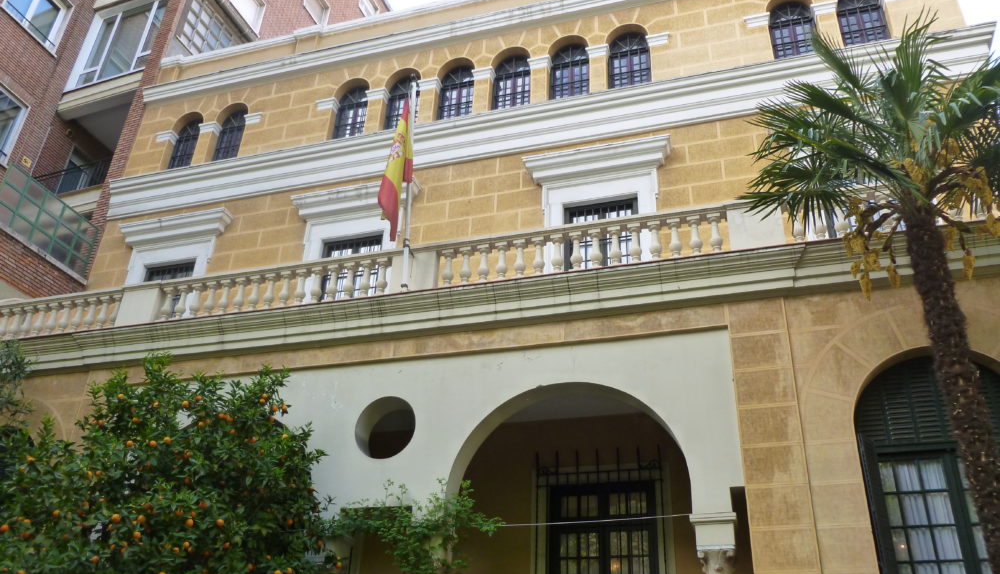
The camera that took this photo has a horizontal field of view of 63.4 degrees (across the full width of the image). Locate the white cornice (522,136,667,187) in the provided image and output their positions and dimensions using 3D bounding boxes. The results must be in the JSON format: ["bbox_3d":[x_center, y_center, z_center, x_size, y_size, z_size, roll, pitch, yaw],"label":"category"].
[{"bbox_3d":[1.482,-1.912,12.470,2.300,0.400,0.263,-7,-30,16],"label":"white cornice"}]

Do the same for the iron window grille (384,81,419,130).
[{"bbox_3d":[-1.832,-3.545,15.800,0.768,1.611,0.080,-7,-31,16],"label":"iron window grille"}]

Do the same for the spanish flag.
[{"bbox_3d":[-1.444,-1.679,11.413,0.460,2.480,0.280,-7,-31,16],"label":"spanish flag"}]

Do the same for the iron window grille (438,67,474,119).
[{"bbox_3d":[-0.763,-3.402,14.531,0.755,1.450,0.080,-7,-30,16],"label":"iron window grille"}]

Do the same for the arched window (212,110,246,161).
[{"bbox_3d":[-5.594,-3.100,16.894,0.763,1.611,0.080,-7,-31,16],"label":"arched window"}]

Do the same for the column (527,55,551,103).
[{"bbox_3d":[0.775,-3.941,15.711,0.430,1.170,0.310,-7,-31,16],"label":"column"}]

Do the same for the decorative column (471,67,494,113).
[{"bbox_3d":[-0.297,-3.315,14.171,0.380,1.100,0.260,-7,-30,16],"label":"decorative column"}]

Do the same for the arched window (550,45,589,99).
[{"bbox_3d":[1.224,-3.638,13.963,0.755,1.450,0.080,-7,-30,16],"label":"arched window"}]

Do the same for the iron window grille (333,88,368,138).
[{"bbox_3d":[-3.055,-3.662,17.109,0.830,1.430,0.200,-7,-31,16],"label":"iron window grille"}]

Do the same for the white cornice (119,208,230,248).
[{"bbox_3d":[-5.888,-1.035,14.576,2.250,0.400,0.263,-7,-30,16],"label":"white cornice"}]

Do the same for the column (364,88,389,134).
[{"bbox_3d":[-2.559,-3.543,16.657,0.430,1.170,0.310,-7,-31,16],"label":"column"}]

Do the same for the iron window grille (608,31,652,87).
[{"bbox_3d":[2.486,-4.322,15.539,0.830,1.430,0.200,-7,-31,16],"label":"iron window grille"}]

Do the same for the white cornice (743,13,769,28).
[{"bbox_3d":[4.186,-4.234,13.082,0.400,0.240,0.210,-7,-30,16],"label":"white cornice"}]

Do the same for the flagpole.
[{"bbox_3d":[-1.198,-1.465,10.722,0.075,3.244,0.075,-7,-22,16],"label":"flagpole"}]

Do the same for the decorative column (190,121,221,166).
[{"bbox_3d":[-6.153,-2.866,16.879,0.422,1.187,0.250,-7,-31,16],"label":"decorative column"}]

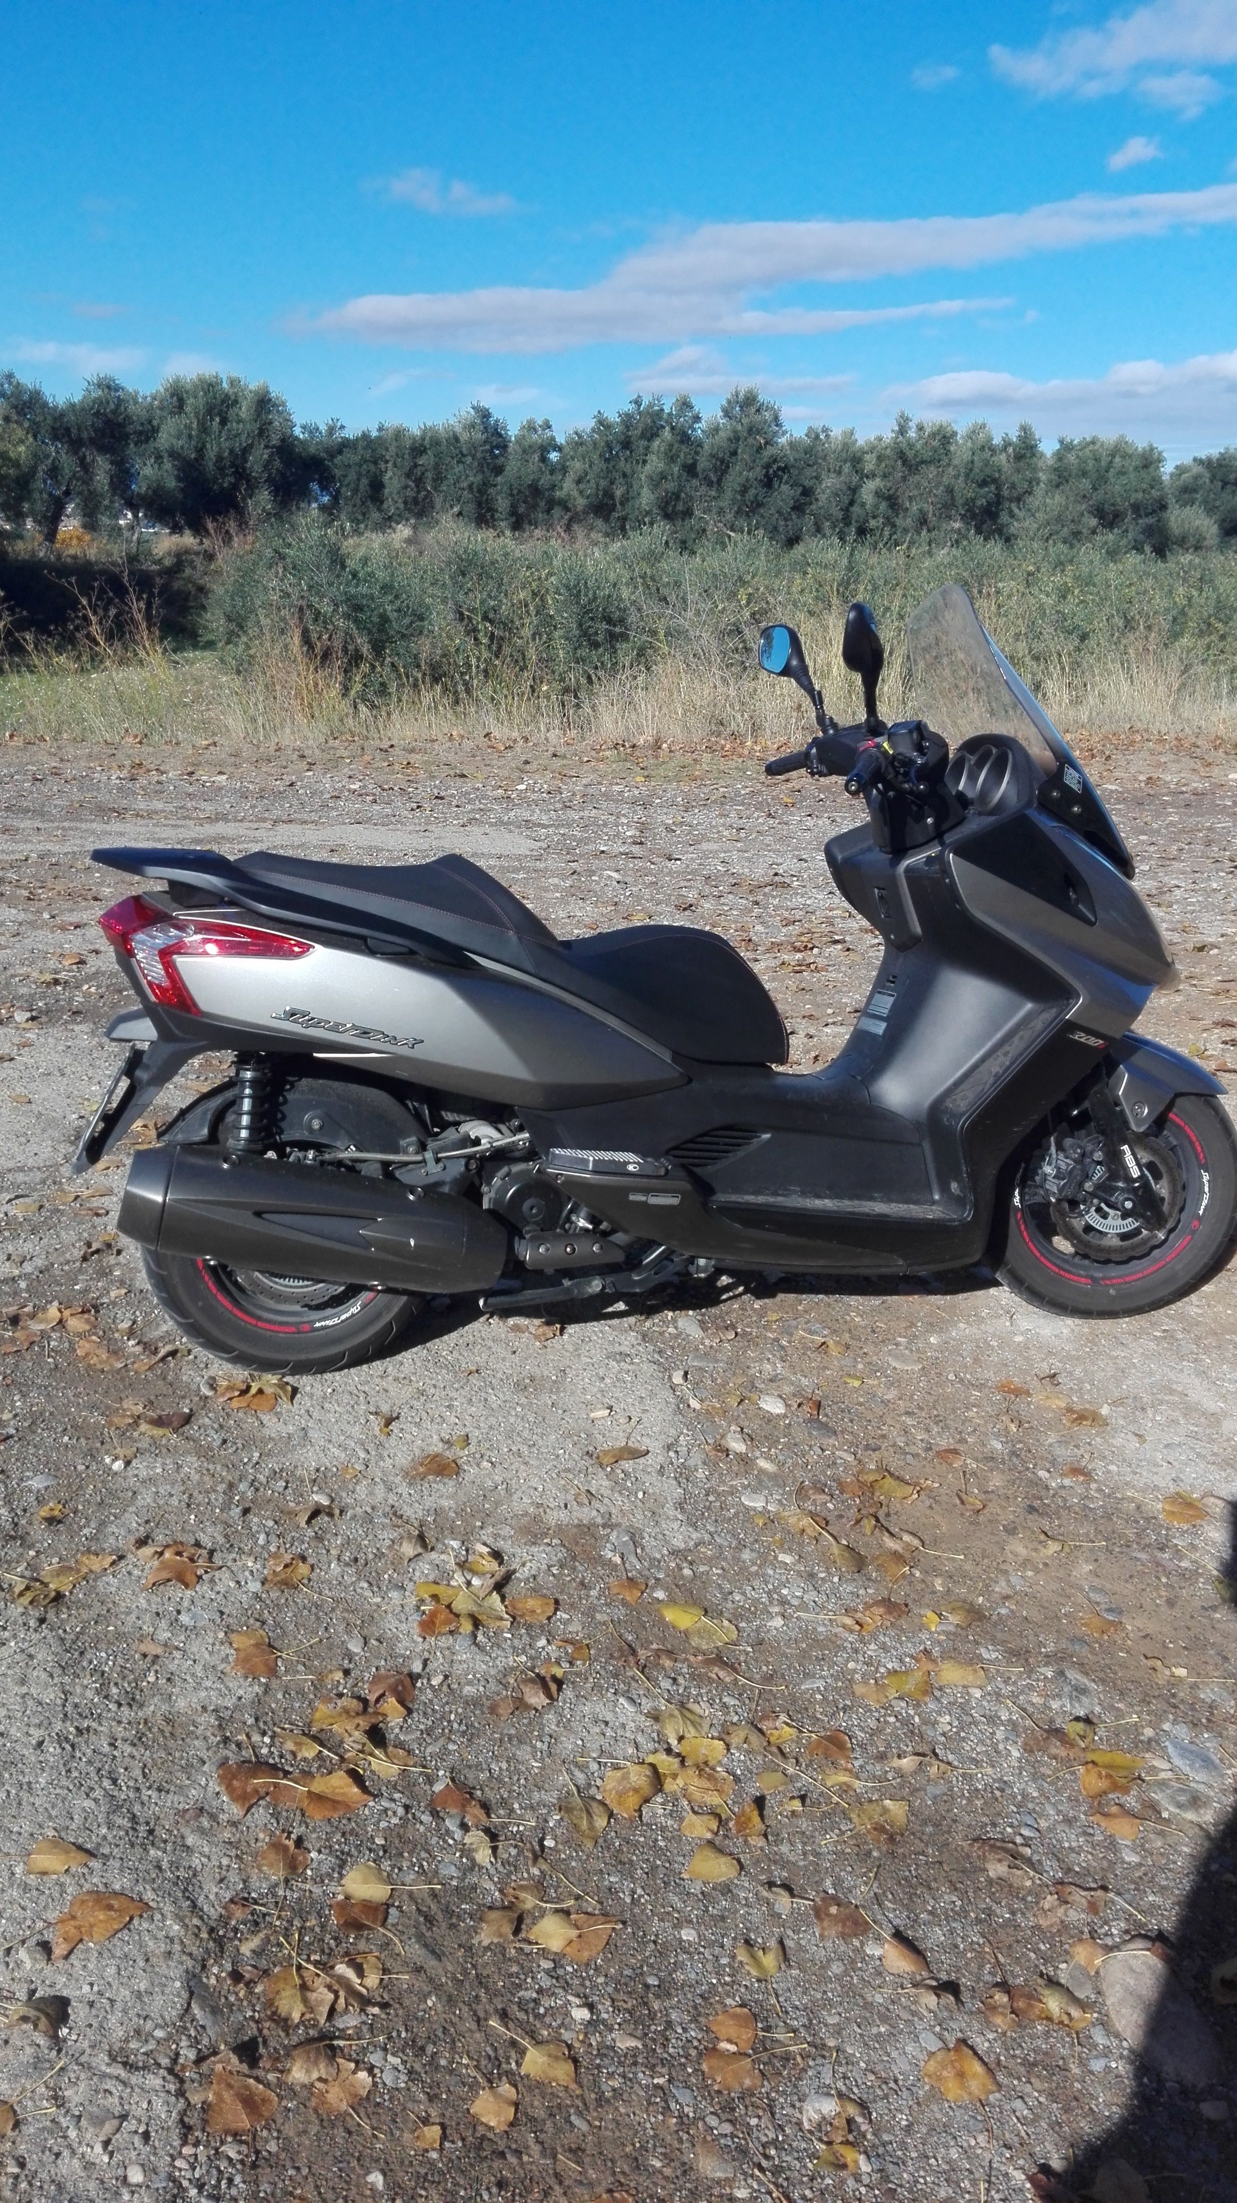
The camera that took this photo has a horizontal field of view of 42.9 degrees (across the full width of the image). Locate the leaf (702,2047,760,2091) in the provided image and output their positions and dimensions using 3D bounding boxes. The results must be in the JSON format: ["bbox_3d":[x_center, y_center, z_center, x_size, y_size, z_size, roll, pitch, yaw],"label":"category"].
[{"bbox_3d":[0.114,0.964,1.569,0.057,0.010,0.040,3,20,8],"label":"leaf"}]

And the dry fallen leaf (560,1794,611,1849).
[{"bbox_3d":[-0.030,0.840,1.847,0.043,0.018,0.068,-10,23,-25],"label":"dry fallen leaf"}]

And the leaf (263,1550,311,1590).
[{"bbox_3d":[-0.475,0.677,2.281,0.060,0.022,0.068,-2,21,-6],"label":"leaf"}]

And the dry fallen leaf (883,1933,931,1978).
[{"bbox_3d":[0.309,0.935,1.722,0.043,0.018,0.043,-6,21,-17],"label":"dry fallen leaf"}]

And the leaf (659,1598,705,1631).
[{"bbox_3d":[0.092,0.725,2.238,0.051,0.015,0.062,-14,24,-33],"label":"leaf"}]

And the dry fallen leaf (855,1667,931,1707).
[{"bbox_3d":[0.361,0.764,2.056,0.099,0.015,0.046,-4,21,-10],"label":"dry fallen leaf"}]

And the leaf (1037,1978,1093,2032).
[{"bbox_3d":[0.456,0.932,1.626,0.031,0.022,0.059,-18,27,-40],"label":"leaf"}]

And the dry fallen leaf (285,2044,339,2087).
[{"bbox_3d":[-0.304,0.960,1.574,0.050,0.015,0.047,0,19,0],"label":"dry fallen leaf"}]

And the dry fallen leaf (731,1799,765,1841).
[{"bbox_3d":[0.149,0.840,1.841,0.032,0.022,0.034,-6,21,-16],"label":"dry fallen leaf"}]

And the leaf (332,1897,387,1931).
[{"bbox_3d":[-0.286,0.898,1.753,0.054,0.012,0.063,-11,22,-29],"label":"leaf"}]

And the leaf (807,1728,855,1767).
[{"bbox_3d":[0.265,0.808,1.977,0.057,0.014,0.051,4,20,9],"label":"leaf"}]

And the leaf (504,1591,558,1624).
[{"bbox_3d":[-0.124,0.717,2.227,0.074,0.013,0.044,2,20,5],"label":"leaf"}]

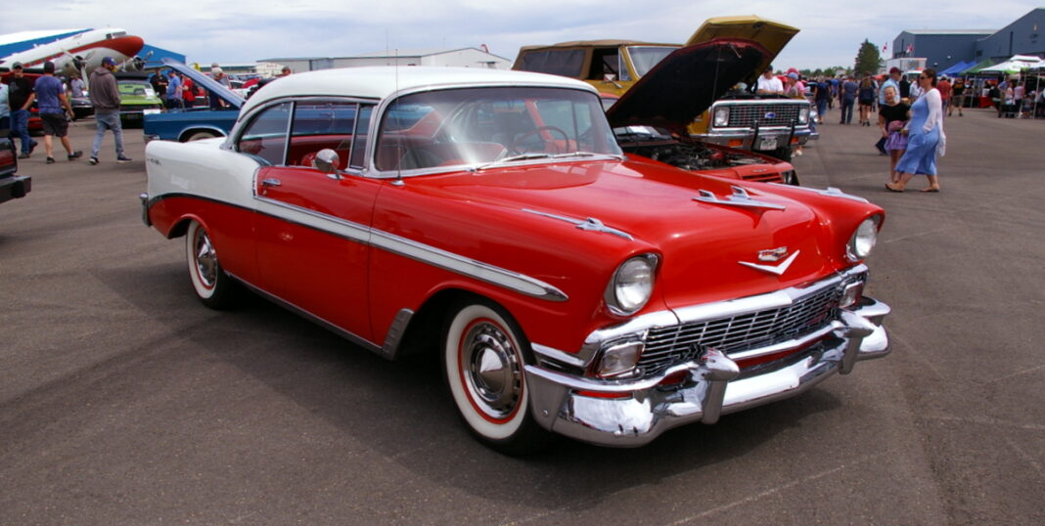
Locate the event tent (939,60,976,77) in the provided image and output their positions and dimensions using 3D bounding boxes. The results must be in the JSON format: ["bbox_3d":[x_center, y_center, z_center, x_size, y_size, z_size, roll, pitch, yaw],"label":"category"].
[{"bbox_3d":[28.580,-11.683,50.651,3.300,3.100,3.300,5,14,21],"label":"event tent"}]

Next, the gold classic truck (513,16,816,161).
[{"bbox_3d":[1.762,-2.327,11.378,2.000,2.260,4.700,-8,15,-33],"label":"gold classic truck"}]

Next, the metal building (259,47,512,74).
[{"bbox_3d":[-20.012,-26.522,108.912,33.500,5.700,17.500,10,16,36],"label":"metal building"}]

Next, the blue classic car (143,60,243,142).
[{"bbox_3d":[-3.710,-2.635,13.767,5.150,1.760,1.920,-4,14,-18],"label":"blue classic car"}]

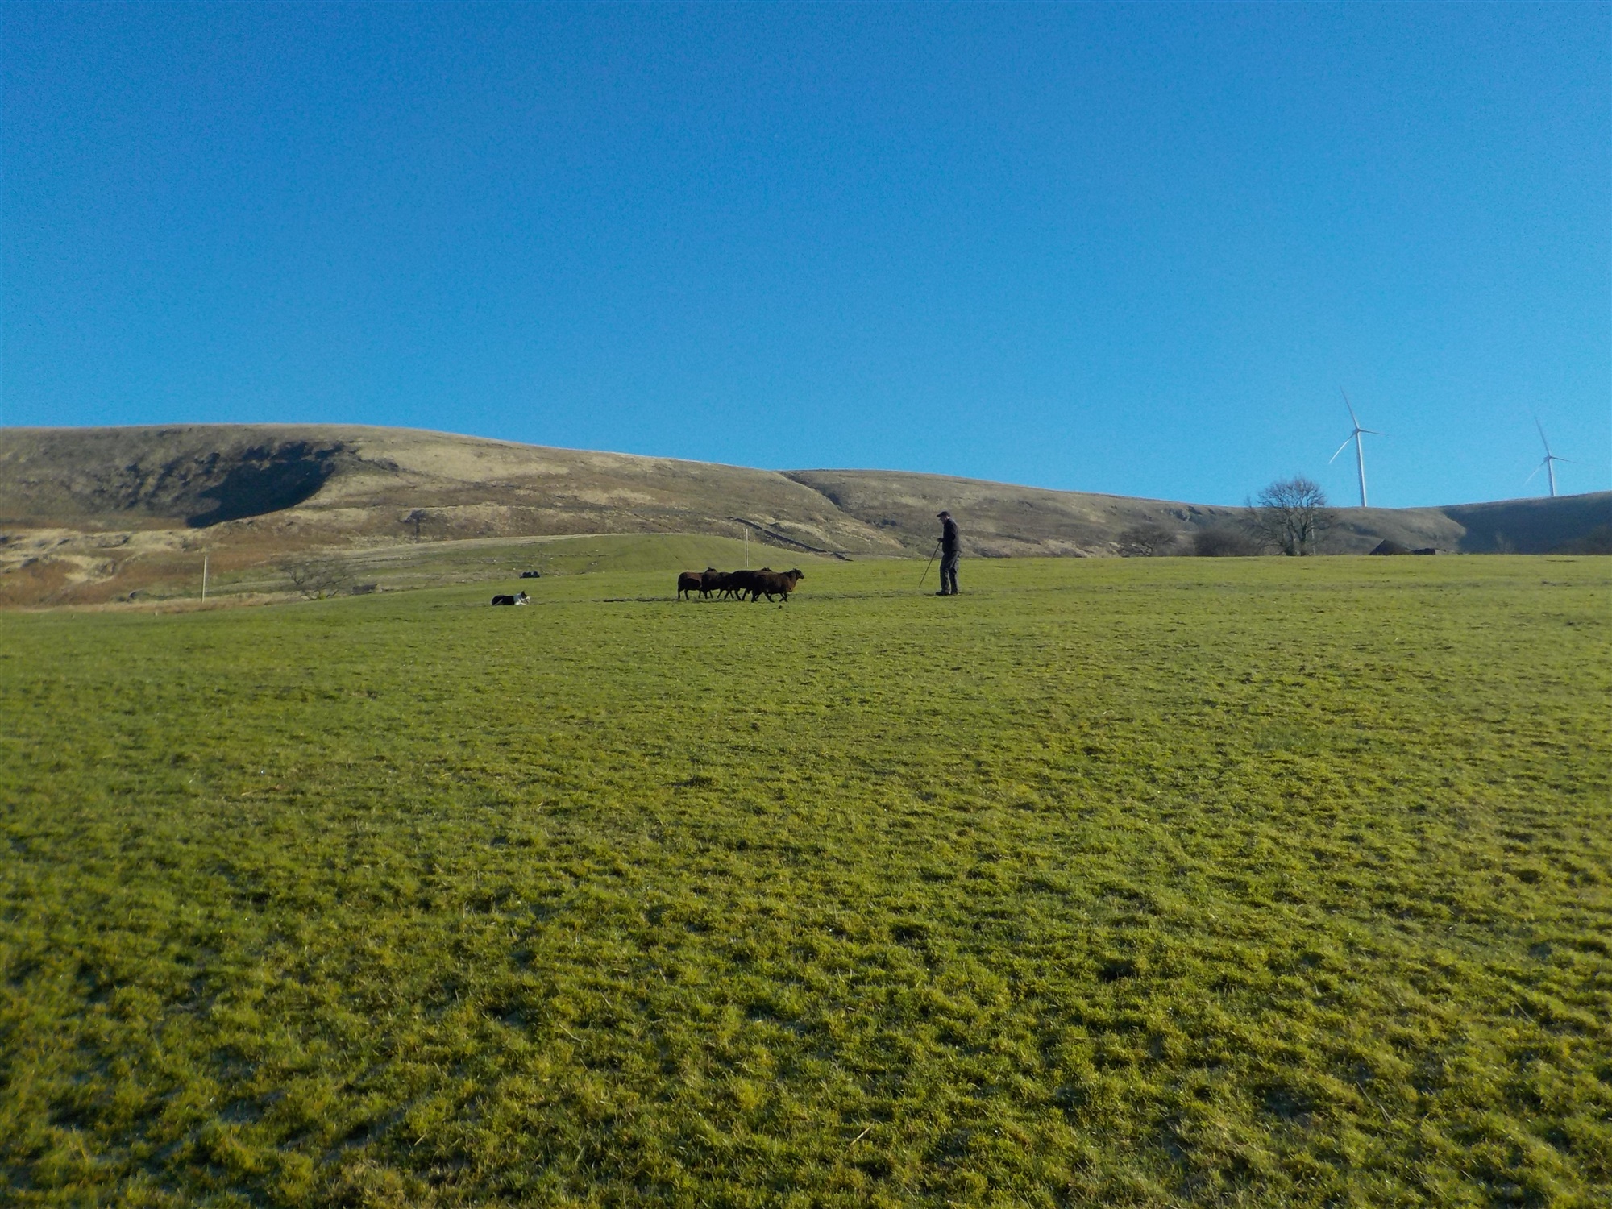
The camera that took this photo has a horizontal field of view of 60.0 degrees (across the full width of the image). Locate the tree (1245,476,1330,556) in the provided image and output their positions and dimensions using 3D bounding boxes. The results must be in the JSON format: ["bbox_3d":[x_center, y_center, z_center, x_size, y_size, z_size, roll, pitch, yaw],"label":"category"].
[{"bbox_3d":[56.894,-10.338,165.000,10.000,9.600,9.200,-1,-10,0],"label":"tree"}]

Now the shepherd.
[{"bbox_3d":[2.883,-1.026,28.300,0.480,1.730,0.520,0,-10,-5],"label":"shepherd"}]

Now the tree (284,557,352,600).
[{"bbox_3d":[-52.398,-2.772,150.000,7.500,5.000,6.800,-1,-10,0],"label":"tree"}]

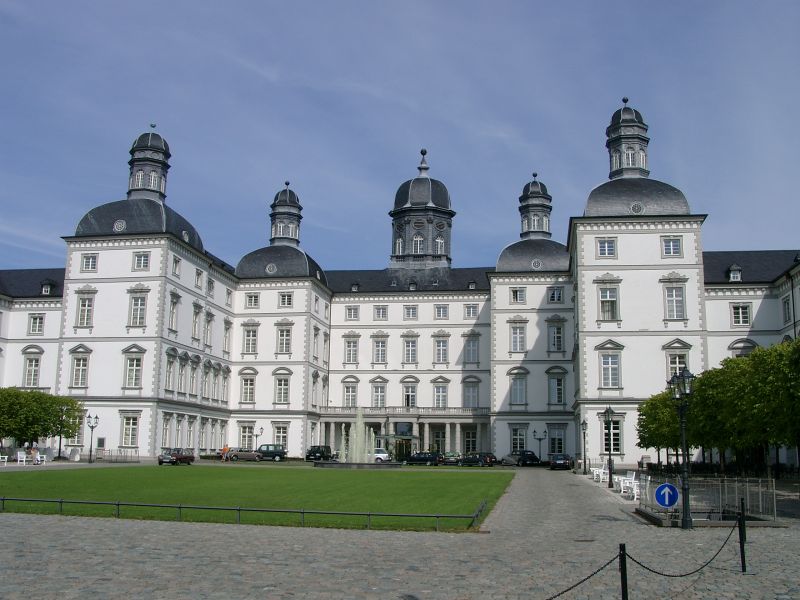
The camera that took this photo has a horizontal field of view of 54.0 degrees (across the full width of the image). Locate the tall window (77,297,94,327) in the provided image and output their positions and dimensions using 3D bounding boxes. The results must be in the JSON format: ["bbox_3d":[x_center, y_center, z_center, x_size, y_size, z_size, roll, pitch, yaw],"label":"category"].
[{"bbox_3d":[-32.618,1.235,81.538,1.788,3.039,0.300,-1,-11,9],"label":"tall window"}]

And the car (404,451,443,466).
[{"bbox_3d":[2.332,18.001,89.144,4.600,1.470,1.780,-5,-13,26],"label":"car"}]

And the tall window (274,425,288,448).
[{"bbox_3d":[-14.787,17.127,98.055,1.648,2.906,0.300,-1,-11,9],"label":"tall window"}]

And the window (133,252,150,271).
[{"bbox_3d":[-25.764,-3.794,78.241,1.859,1.936,0.300,-1,-11,9],"label":"window"}]

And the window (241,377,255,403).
[{"bbox_3d":[-18.592,11.023,96.242,1.669,3.090,0.300,-1,-12,8],"label":"window"}]

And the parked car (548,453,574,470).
[{"bbox_3d":[14.122,14.157,68.500,1.770,1.420,4.450,-3,-12,16],"label":"parked car"}]

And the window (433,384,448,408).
[{"bbox_3d":[5.394,12.769,103.389,1.883,3.208,0.300,-1,-11,9],"label":"window"}]

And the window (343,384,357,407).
[{"bbox_3d":[-6.854,13.197,108.253,1.807,2.958,0.300,-1,-11,9],"label":"window"}]

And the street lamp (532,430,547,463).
[{"bbox_3d":[15.272,15.898,85.536,1.501,3.587,0.500,-1,-11,9],"label":"street lamp"}]

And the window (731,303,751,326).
[{"bbox_3d":[30.158,1.335,69.454,1.648,2.039,0.300,-1,-12,8],"label":"window"}]

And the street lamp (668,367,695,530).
[{"bbox_3d":[7.130,3.698,19.863,0.460,4.020,1.300,-1,-11,9],"label":"street lamp"}]

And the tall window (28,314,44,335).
[{"bbox_3d":[-37.663,2.592,81.474,1.781,2.104,0.300,-1,-11,9],"label":"tall window"}]

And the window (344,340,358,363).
[{"bbox_3d":[-6.450,6.975,105.804,1.730,3.039,0.300,-1,-12,8],"label":"window"}]

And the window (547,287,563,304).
[{"bbox_3d":[18.329,-0.508,92.745,1.700,1.957,0.300,-1,-12,8],"label":"window"}]

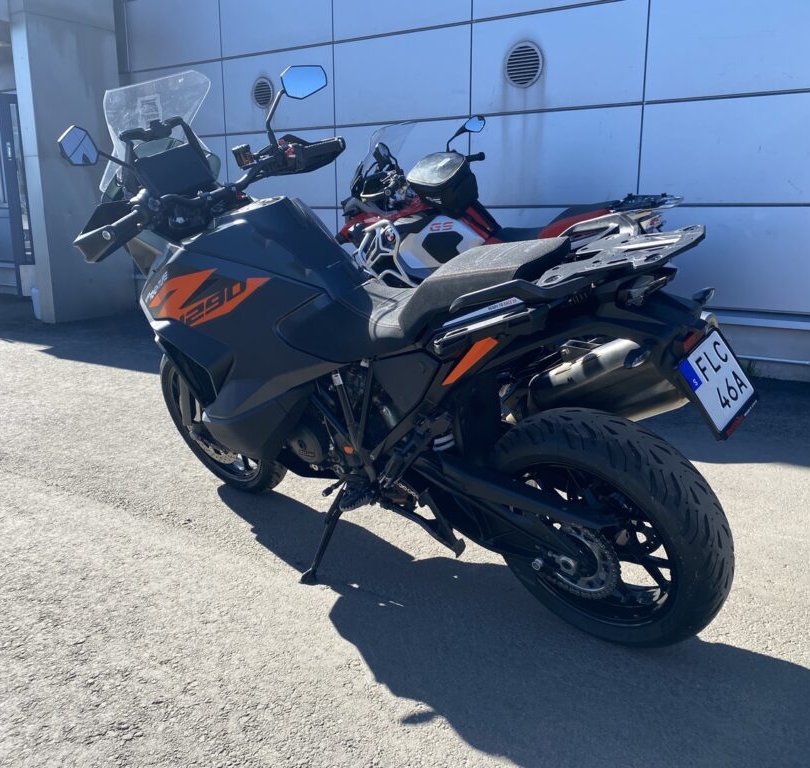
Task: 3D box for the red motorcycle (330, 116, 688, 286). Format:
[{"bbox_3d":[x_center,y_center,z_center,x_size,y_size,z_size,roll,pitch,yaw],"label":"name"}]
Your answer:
[{"bbox_3d":[0.429,-0.684,4.202,2.250,1.450,0.940,10,27,39],"label":"red motorcycle"}]

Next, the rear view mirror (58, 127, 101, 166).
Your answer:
[{"bbox_3d":[-0.816,-0.589,1.919,0.045,0.100,0.140,0,25,24],"label":"rear view mirror"}]

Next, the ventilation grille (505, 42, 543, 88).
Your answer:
[{"bbox_3d":[0.777,-2.100,5.051,0.280,0.280,0.030,8,15,31],"label":"ventilation grille"}]

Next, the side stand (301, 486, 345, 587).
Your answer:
[{"bbox_3d":[-0.235,0.451,2.280,0.070,0.324,0.070,22,1,42],"label":"side stand"}]

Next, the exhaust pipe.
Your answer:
[{"bbox_3d":[0.503,0.011,1.912,0.140,0.165,0.440,-32,6,-40],"label":"exhaust pipe"}]

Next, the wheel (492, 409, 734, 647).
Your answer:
[{"bbox_3d":[0.464,0.352,1.859,0.636,0.636,0.172,11,35,42],"label":"wheel"}]

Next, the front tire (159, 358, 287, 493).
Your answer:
[{"bbox_3d":[-0.680,0.121,2.889,0.650,0.650,0.125,11,35,41],"label":"front tire"}]

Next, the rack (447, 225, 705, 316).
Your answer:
[{"bbox_3d":[0.352,-0.261,1.622,0.512,0.085,0.280,-5,20,47],"label":"rack"}]

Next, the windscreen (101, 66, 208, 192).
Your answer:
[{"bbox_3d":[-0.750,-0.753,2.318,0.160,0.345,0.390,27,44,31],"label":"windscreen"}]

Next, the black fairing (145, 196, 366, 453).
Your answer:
[{"bbox_3d":[-0.304,-0.196,2.330,0.860,0.740,0.560,11,31,41],"label":"black fairing"}]

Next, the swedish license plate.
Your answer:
[{"bbox_3d":[0.616,-0.004,1.516,0.190,0.160,0.020,-32,-1,-40],"label":"swedish license plate"}]

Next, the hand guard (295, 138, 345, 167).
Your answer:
[{"bbox_3d":[-0.310,-0.720,2.442,0.180,0.145,0.250,11,35,42],"label":"hand guard"}]

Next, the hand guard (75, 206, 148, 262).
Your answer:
[{"bbox_3d":[-0.767,-0.428,2.087,0.170,0.140,0.220,8,32,37],"label":"hand guard"}]

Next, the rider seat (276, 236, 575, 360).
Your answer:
[{"bbox_3d":[0.053,-0.223,1.867,0.720,0.220,0.340,11,35,42],"label":"rider seat"}]

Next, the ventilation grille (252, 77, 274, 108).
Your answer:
[{"bbox_3d":[-1.123,-2.300,6.075,0.235,0.235,0.040,8,15,32],"label":"ventilation grille"}]

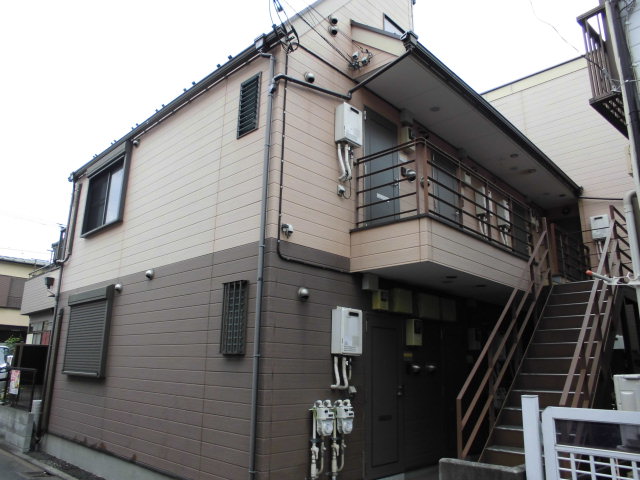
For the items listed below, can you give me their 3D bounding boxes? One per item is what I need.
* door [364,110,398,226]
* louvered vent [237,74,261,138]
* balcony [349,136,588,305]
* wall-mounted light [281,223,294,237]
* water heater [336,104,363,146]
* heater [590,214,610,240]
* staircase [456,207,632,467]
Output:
[{"bbox_3d":[0.869,-0.833,6.741,0.080,1.950,0.795,-13,-20,43],"label":"door"},{"bbox_3d":[-0.840,-1.625,5.828,0.395,0.760,0.070,-13,-20,43],"label":"louvered vent"},{"bbox_3d":[2.925,0.228,7.807,1.130,1.475,6.120,-13,-20,43],"label":"balcony"},{"bbox_3d":[-0.345,-0.115,5.174,0.100,0.130,0.090,-13,-20,43],"label":"wall-mounted light"},{"bbox_3d":[0.379,-1.459,6.222,0.160,0.540,0.355,-13,-20,43],"label":"water heater"},{"bbox_3d":[6.085,-0.267,10.391,0.340,0.520,0.160,-13,-20,43],"label":"heater"},{"bbox_3d":[3.274,1.208,6.390,0.970,3.900,4.400,-13,-20,43],"label":"staircase"}]

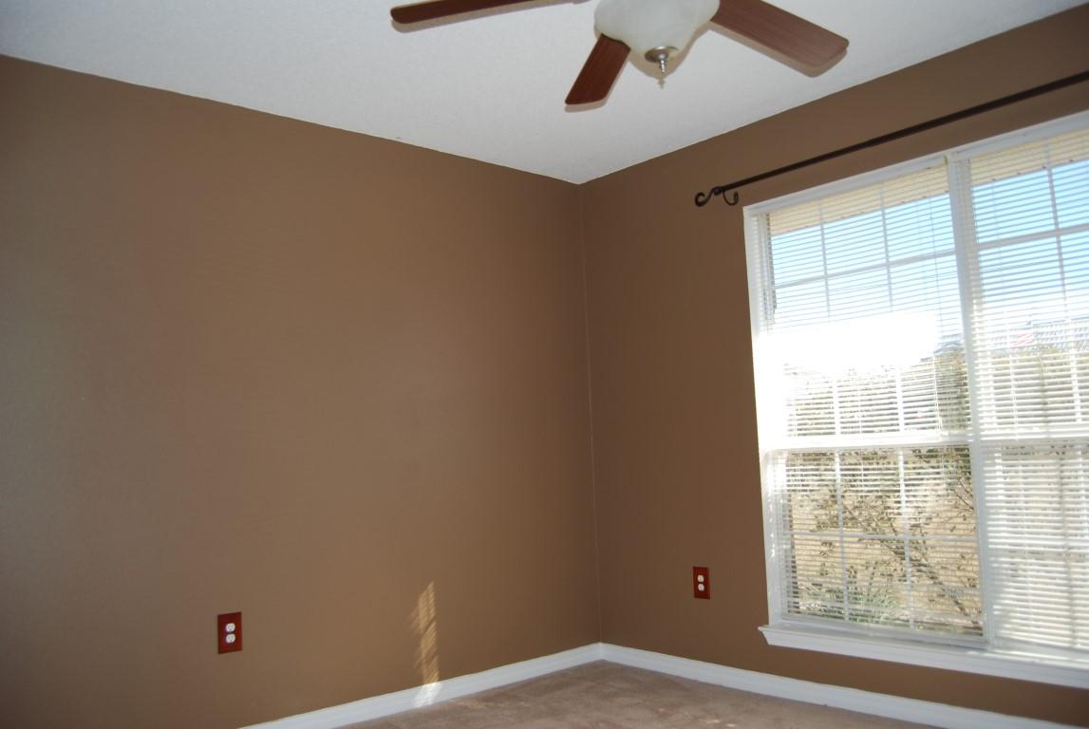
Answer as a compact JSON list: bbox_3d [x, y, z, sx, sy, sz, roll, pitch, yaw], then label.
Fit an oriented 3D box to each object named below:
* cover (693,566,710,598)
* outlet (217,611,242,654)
[{"bbox_3d":[0.690,0.958,3.580,0.011,0.138,0.087,3,-8,-41],"label":"cover"},{"bbox_3d":[-1.103,0.945,2.874,0.087,0.138,0.011,3,-8,-41],"label":"outlet"}]

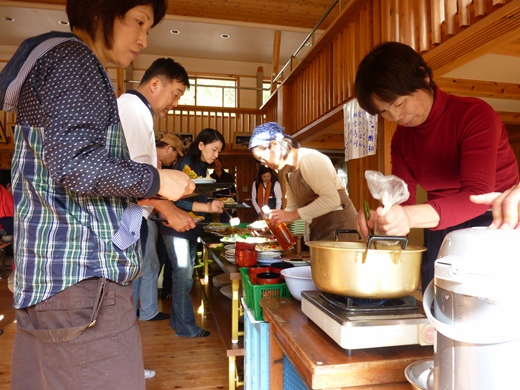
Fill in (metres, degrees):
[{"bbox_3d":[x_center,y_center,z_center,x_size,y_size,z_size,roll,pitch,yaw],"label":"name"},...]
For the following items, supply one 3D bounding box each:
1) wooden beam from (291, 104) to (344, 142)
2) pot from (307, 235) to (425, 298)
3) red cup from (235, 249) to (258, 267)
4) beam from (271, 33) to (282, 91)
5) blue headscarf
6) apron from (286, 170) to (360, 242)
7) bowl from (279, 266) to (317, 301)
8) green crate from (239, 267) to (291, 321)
[{"bbox_3d":[0.910,-1.018,5.779,0.160,0.220,2.500,0,-2,-12],"label":"wooden beam"},{"bbox_3d":[0.285,0.185,1.026,0.320,0.160,0.345,0,-2,0],"label":"pot"},{"bbox_3d":[-0.068,0.323,1.922,0.113,0.085,0.113,0,-2,0],"label":"red cup"},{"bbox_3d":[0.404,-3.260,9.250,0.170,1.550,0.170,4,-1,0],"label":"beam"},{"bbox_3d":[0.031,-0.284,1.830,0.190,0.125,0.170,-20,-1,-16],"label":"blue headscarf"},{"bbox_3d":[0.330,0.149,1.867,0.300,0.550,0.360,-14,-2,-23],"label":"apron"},{"bbox_3d":[0.209,0.319,1.267,0.260,0.112,0.260,0,-2,0],"label":"bowl"},{"bbox_3d":[0.072,0.410,1.590,0.280,0.128,0.400,0,-2,-13],"label":"green crate"}]

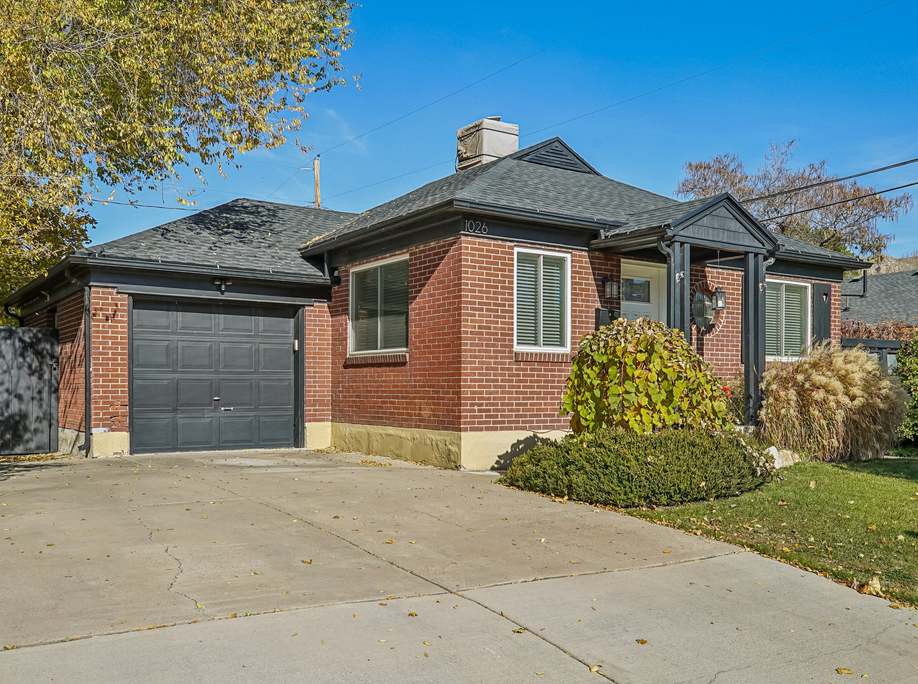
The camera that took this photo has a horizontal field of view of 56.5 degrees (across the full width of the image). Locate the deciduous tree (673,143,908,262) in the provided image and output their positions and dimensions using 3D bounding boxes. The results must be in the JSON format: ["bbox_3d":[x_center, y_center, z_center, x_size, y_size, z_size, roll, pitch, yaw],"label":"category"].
[{"bbox_3d":[10.989,-2.115,27.757,7.600,9.000,7.200,2,-4,-34],"label":"deciduous tree"}]

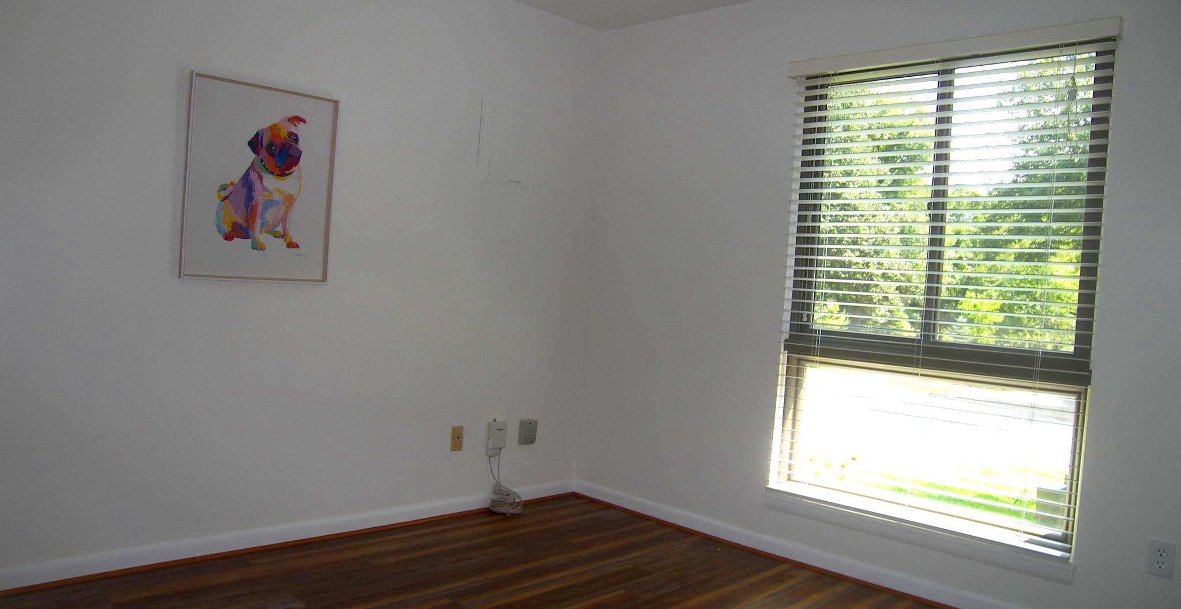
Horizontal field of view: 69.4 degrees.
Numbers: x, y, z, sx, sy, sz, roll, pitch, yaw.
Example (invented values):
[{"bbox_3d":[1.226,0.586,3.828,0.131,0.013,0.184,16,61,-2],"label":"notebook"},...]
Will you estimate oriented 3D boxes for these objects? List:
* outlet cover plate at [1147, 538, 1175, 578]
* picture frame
[{"bbox_3d":[1.802,0.801,2.694,0.070,0.114,0.010,5,2,45],"label":"outlet cover plate"},{"bbox_3d":[-1.252,-0.459,3.263,0.028,0.735,0.570,5,2,45],"label":"picture frame"}]

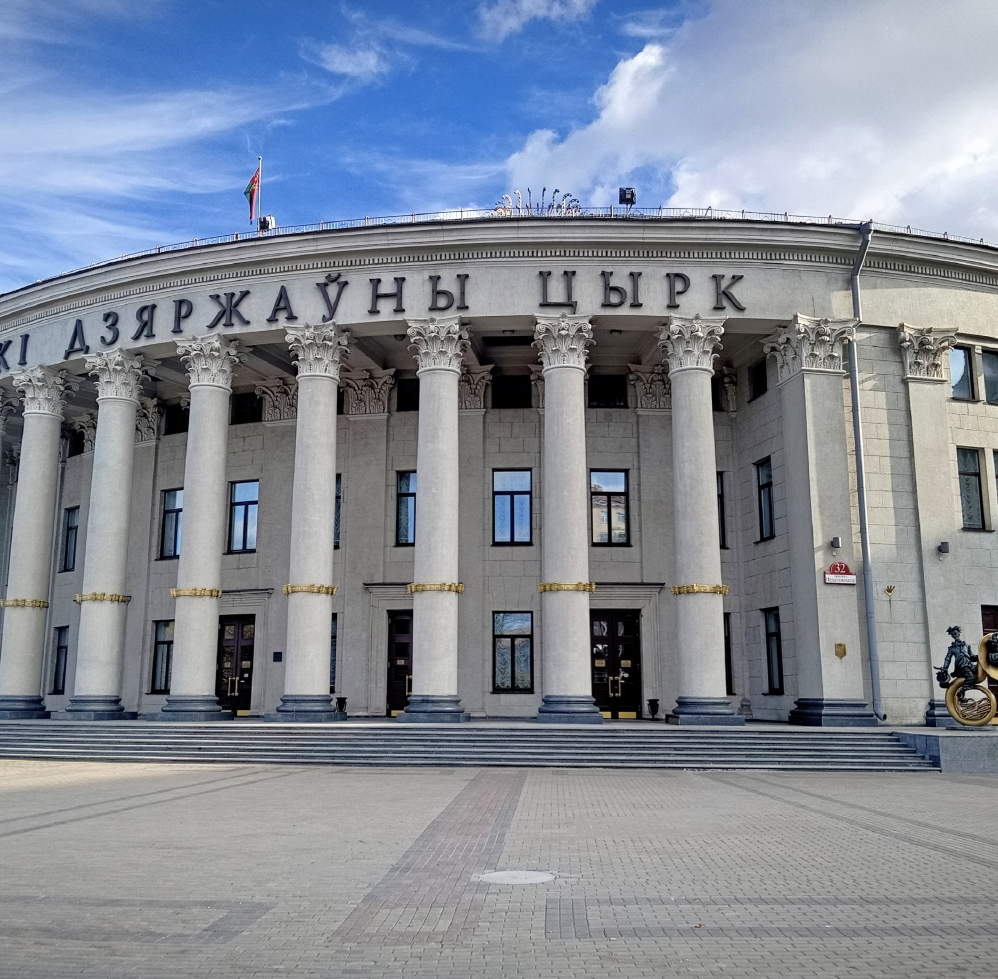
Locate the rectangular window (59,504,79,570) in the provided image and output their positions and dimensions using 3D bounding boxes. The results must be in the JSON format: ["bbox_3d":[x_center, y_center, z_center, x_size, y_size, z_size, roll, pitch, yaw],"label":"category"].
[{"bbox_3d":[-17.746,2.025,43.674,1.352,2.626,0.200,-10,-15,43],"label":"rectangular window"}]

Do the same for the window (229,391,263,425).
[{"bbox_3d":[-9.636,-3.094,40.390,1.450,1.270,0.200,-5,-12,24],"label":"window"}]

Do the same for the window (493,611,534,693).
[{"bbox_3d":[0.486,5.581,36.139,1.430,2.750,0.200,-1,-11,4],"label":"window"}]

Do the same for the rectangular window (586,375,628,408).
[{"bbox_3d":[3.824,-3.452,36.868,1.392,1.205,0.200,1,-11,-3],"label":"rectangular window"}]

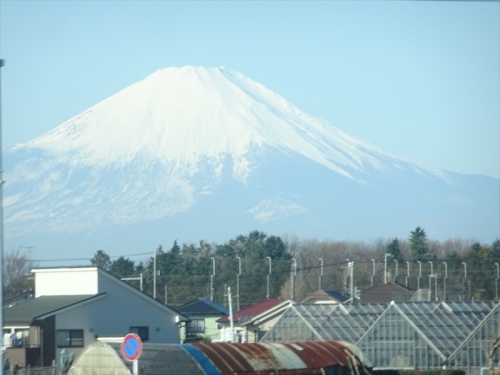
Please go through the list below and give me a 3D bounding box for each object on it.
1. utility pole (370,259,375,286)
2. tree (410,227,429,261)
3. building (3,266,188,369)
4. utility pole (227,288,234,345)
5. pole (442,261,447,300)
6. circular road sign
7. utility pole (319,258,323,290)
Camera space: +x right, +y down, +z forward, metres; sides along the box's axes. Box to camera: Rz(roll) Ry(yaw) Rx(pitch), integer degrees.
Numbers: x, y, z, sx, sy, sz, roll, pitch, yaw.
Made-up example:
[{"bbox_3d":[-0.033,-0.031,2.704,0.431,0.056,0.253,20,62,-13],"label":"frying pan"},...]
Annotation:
[{"bbox_3d":[10.597,12.338,439.759,0.360,12.500,0.300,0,-2,0],"label":"utility pole"},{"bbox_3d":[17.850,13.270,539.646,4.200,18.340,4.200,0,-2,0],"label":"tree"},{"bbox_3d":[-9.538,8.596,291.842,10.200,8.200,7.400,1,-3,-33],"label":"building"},{"bbox_3d":[-0.883,8.756,274.867,0.300,6.910,0.250,-3,-2,0],"label":"utility pole"},{"bbox_3d":[16.776,12.506,439.766,0.360,12.150,0.300,0,-2,0],"label":"pole"},{"bbox_3d":[-2.545,3.433,110.500,0.600,0.600,0.050,-2,-3,38],"label":"circular road sign"},{"bbox_3d":[6.092,12.338,439.759,0.360,12.500,0.300,0,-2,0],"label":"utility pole"}]

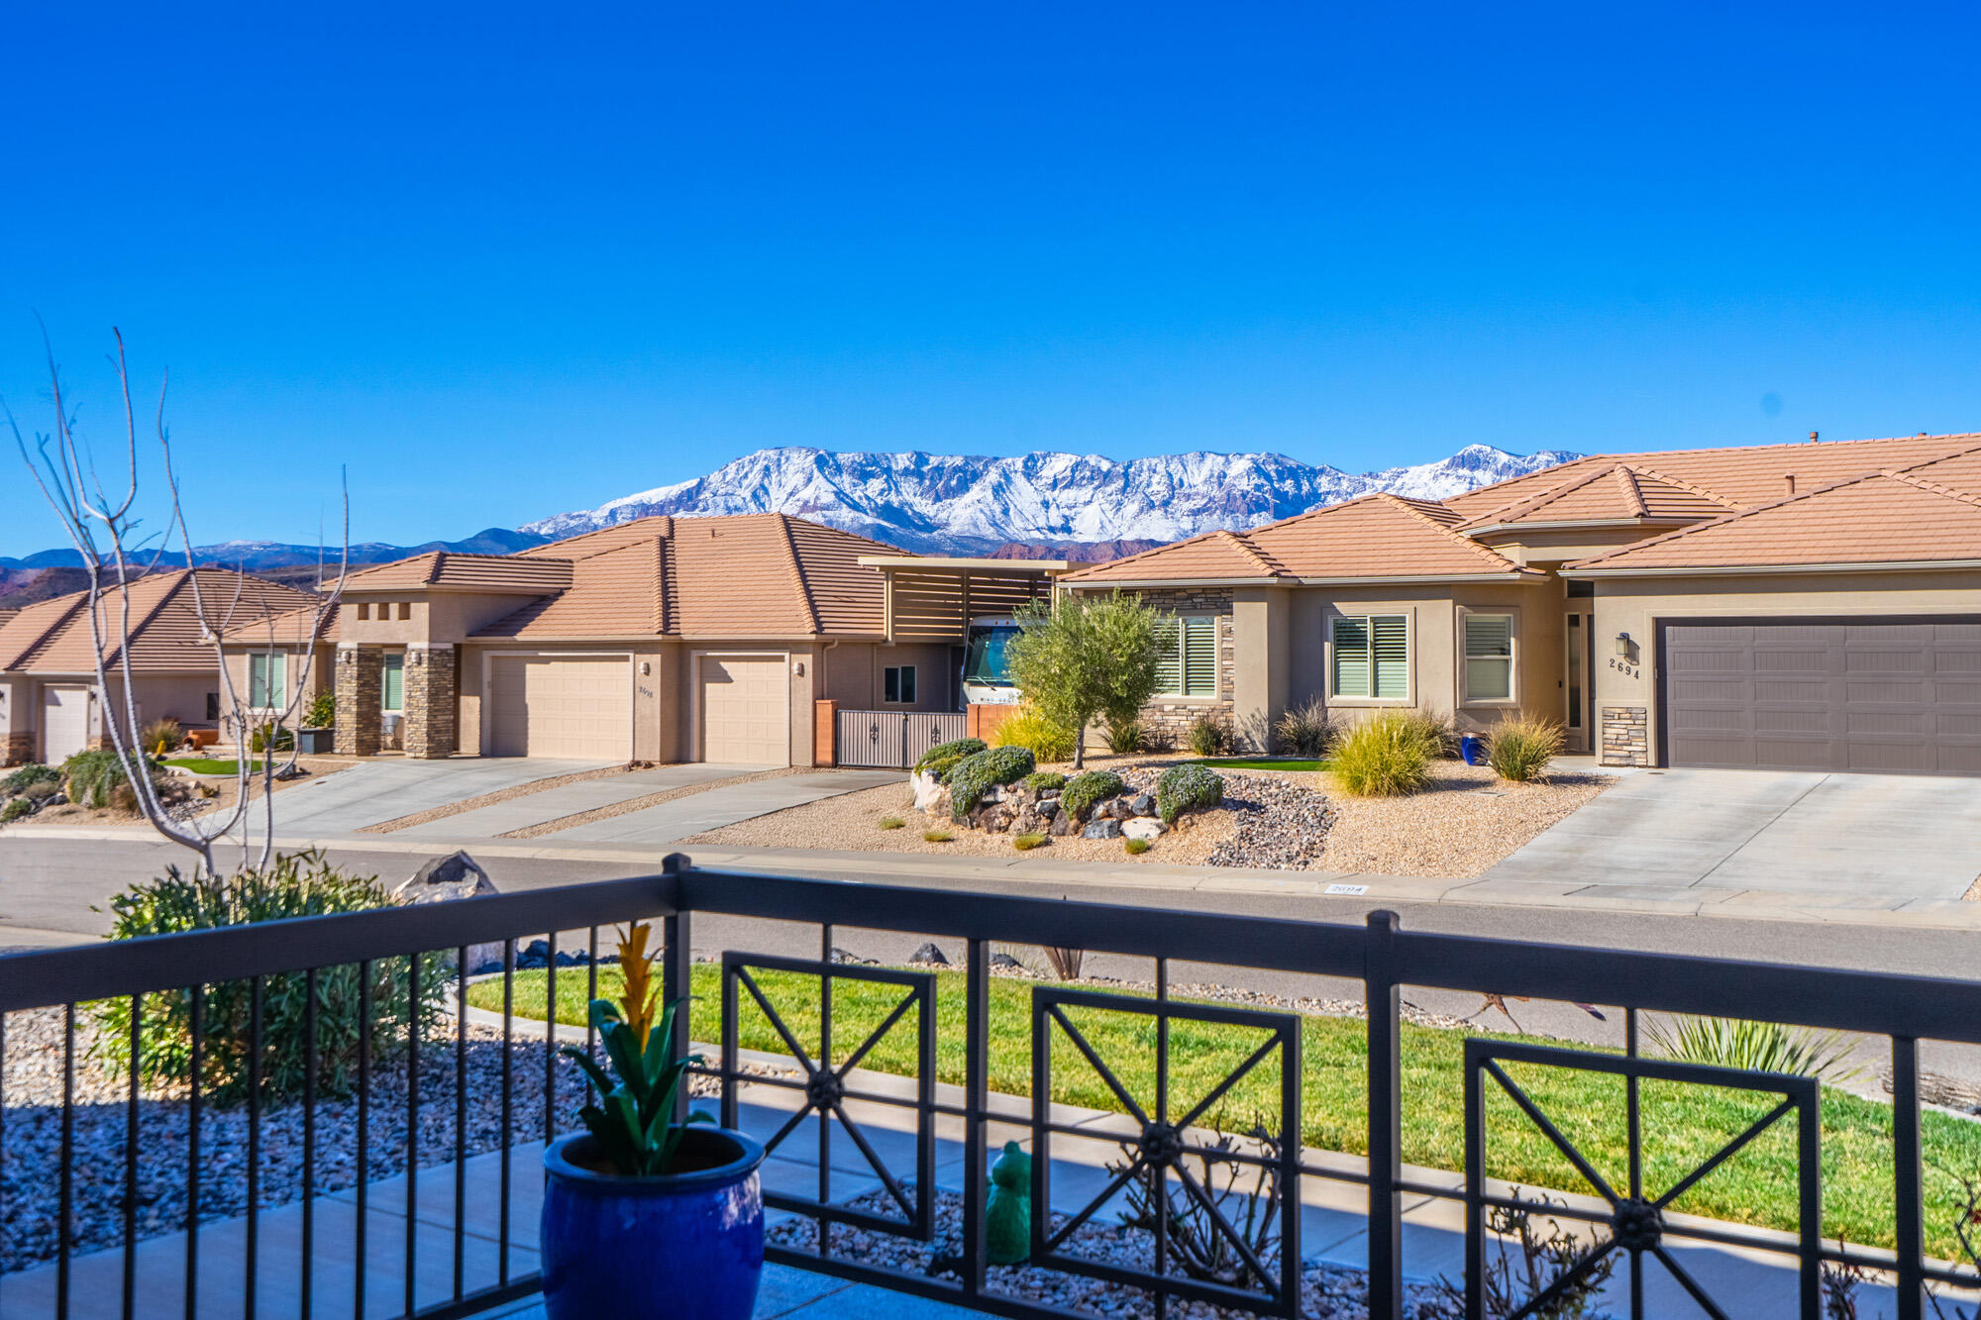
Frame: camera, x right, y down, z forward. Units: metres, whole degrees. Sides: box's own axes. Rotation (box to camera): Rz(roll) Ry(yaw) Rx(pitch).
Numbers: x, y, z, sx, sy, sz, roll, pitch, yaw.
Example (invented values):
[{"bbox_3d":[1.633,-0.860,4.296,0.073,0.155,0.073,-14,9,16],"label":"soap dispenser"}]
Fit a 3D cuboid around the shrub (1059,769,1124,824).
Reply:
[{"bbox_3d":[1.527,2.063,29.000,0.970,0.810,0.930,0,0,3],"label":"shrub"}]

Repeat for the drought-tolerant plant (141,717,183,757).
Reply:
[{"bbox_3d":[-22.723,2.101,52.800,1.180,1.050,1.120,0,-1,36],"label":"drought-tolerant plant"}]

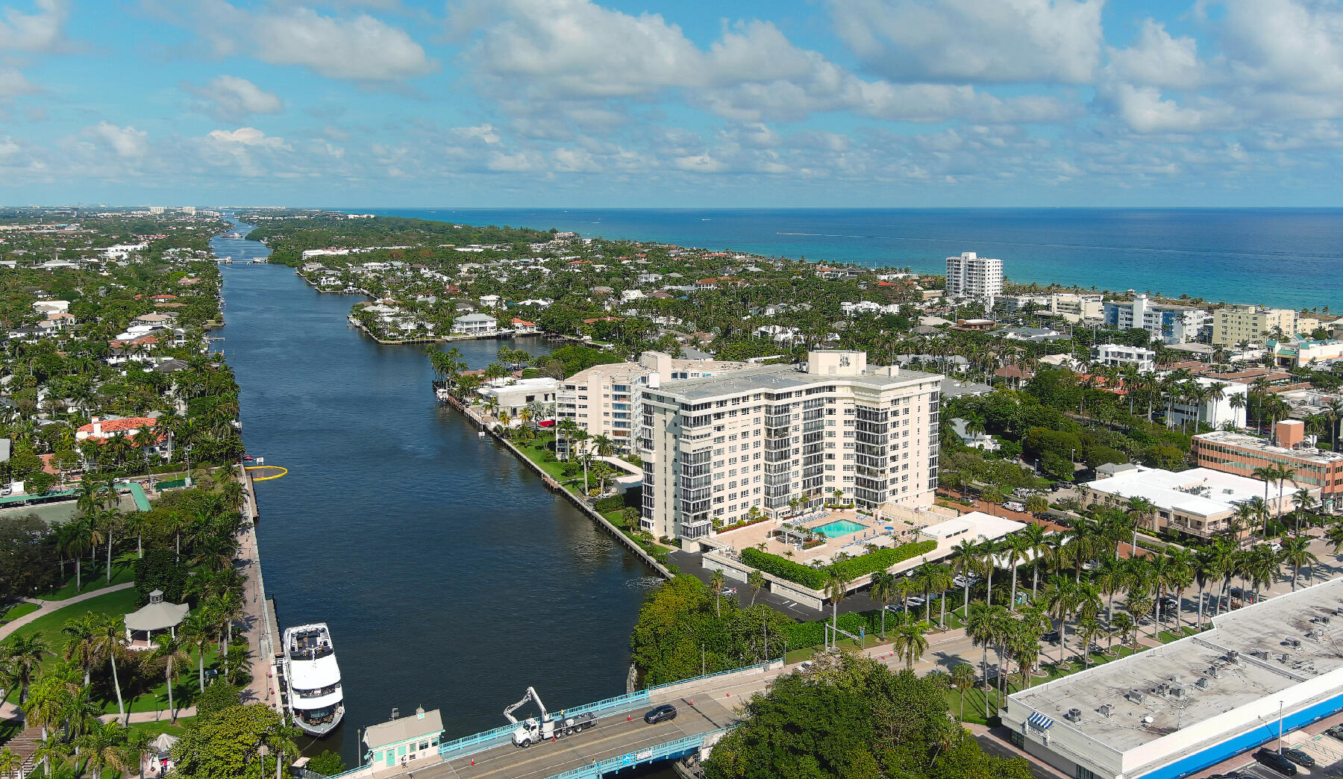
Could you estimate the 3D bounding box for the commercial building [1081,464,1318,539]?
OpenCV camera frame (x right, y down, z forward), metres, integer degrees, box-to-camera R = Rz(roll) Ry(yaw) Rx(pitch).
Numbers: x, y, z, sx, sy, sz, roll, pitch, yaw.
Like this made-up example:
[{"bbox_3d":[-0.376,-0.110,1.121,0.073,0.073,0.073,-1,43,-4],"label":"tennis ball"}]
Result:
[{"bbox_3d":[126.610,26.500,263.120,45.310,8.200,35.200,-6,12,-32],"label":"commercial building"}]

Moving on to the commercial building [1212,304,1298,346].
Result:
[{"bbox_3d":[305.503,-33.371,565.785,26.000,19.500,29.500,-6,11,-30],"label":"commercial building"}]

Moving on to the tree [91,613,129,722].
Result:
[{"bbox_3d":[-80.940,40.790,155.780,5.600,16.590,5.600,-6,11,-30],"label":"tree"}]

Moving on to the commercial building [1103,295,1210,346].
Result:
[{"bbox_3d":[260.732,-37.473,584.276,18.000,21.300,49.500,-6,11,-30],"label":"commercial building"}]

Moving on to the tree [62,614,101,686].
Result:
[{"bbox_3d":[-90.004,41.194,166.582,6.600,14.200,6.600,-6,11,-30],"label":"tree"}]

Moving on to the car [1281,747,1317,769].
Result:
[{"bbox_3d":[85.100,49.920,147.460,1.820,1.430,4.600,-6,11,-30],"label":"car"}]

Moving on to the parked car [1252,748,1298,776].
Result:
[{"bbox_3d":[81.290,50.070,145.700,1.920,1.720,4.900,-6,11,-30],"label":"parked car"}]

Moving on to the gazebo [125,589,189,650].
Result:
[{"bbox_3d":[-89.690,39.020,189.200,10.500,8.700,10.500,-6,12,-31],"label":"gazebo"}]

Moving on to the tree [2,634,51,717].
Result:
[{"bbox_3d":[-94.406,42.589,158.491,7.300,14.200,7.300,-6,11,-30],"label":"tree"}]

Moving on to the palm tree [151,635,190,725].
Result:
[{"bbox_3d":[-72.720,42.050,156.900,6.000,13.800,6.000,-5,11,-26],"label":"palm tree"}]

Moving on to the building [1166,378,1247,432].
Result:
[{"bbox_3d":[179.800,5.320,365.810,20.500,15.200,16.300,-6,11,-30],"label":"building"}]

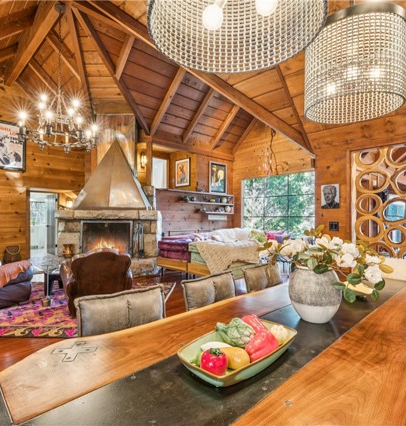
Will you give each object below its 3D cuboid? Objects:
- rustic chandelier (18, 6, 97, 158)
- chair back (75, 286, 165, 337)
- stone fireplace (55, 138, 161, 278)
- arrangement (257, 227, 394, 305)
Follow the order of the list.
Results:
[{"bbox_3d":[-2.217,-2.135,4.420,1.080,2.170,1.080,0,0,-44],"label":"rustic chandelier"},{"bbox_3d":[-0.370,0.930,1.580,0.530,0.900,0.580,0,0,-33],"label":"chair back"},{"bbox_3d":[-2.120,-0.130,6.620,2.220,3.060,1.000,0,0,1],"label":"stone fireplace"},{"bbox_3d":[0.710,0.285,1.690,0.700,0.430,0.520,0,0,22],"label":"arrangement"}]

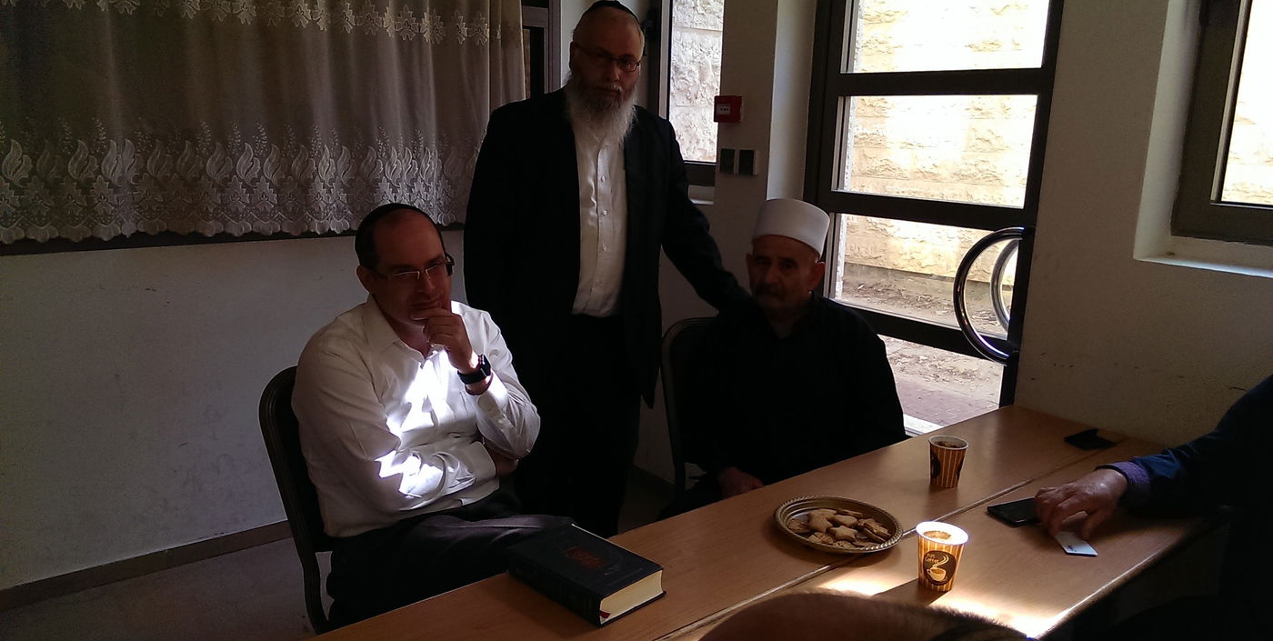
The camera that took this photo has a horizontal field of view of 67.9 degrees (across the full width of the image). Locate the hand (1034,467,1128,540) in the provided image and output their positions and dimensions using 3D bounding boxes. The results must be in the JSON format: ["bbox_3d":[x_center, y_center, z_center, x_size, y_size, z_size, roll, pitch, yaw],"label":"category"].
[{"bbox_3d":[0.858,0.354,1.820,0.180,0.085,0.100,-3,13,-22],"label":"hand"}]

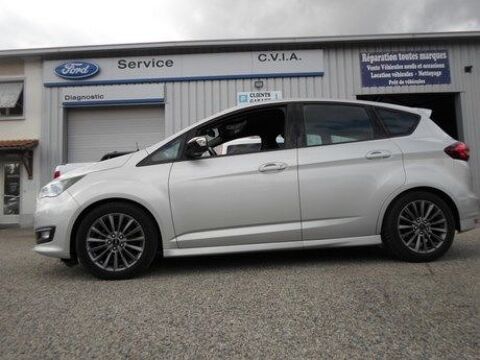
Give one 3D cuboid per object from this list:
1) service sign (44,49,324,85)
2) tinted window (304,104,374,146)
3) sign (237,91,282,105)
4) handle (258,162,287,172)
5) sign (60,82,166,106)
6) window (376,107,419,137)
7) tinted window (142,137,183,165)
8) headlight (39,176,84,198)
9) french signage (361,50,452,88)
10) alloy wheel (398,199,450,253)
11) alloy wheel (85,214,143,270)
[{"bbox_3d":[-1.832,-3.547,11.133,8.948,0.860,0.160,-2,-4,2],"label":"service sign"},{"bbox_3d":[0.916,-0.519,3.240,0.683,0.461,0.100,-2,-19,-5],"label":"tinted window"},{"bbox_3d":[0.660,-2.652,11.345,1.457,0.491,0.030,-2,-5,2],"label":"sign"},{"bbox_3d":[0.287,-0.104,2.966,0.250,0.075,0.060,-2,-4,-5],"label":"handle"},{"bbox_3d":[-4.054,-2.712,11.162,3.289,0.620,0.130,-2,-4,2],"label":"sign"},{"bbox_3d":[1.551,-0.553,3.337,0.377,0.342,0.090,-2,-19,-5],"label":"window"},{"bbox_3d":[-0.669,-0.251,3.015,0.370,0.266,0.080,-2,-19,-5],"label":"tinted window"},{"bbox_3d":[-1.557,0.062,3.061,0.490,0.200,0.350,-2,-5,-6],"label":"headlight"},{"bbox_3d":[5.385,-3.649,11.275,2.838,1.209,0.030,-2,-5,2],"label":"french signage"},{"bbox_3d":[1.621,0.424,3.172,0.470,0.470,0.180,-2,-5,-6],"label":"alloy wheel"},{"bbox_3d":[-1.010,0.513,2.892,0.470,0.470,0.180,-2,-5,-6],"label":"alloy wheel"}]

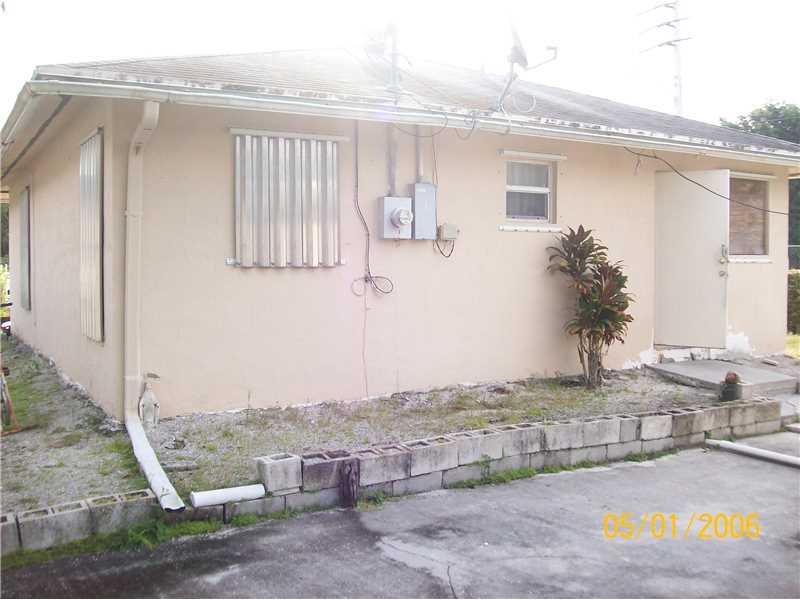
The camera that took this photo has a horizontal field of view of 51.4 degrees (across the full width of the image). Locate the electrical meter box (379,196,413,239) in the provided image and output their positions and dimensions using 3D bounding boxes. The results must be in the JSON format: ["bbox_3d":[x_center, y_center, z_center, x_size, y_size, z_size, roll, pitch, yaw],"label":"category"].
[{"bbox_3d":[-0.021,-0.779,7.930,0.305,0.389,0.230,-2,3,-29],"label":"electrical meter box"}]

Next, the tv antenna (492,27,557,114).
[{"bbox_3d":[1.223,-2.274,8.173,0.560,0.810,0.480,0,2,-5],"label":"tv antenna"}]

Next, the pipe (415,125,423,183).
[{"bbox_3d":[0.190,-1.412,8.081,0.066,0.525,0.070,-2,3,-29],"label":"pipe"}]

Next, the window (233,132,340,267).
[{"bbox_3d":[-0.996,-0.878,7.463,0.986,1.170,0.080,-2,3,-29],"label":"window"}]

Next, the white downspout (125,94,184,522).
[{"bbox_3d":[-1.770,-0.122,5.894,0.370,2.750,2.110,-2,3,-29],"label":"white downspout"}]

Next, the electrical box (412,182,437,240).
[{"bbox_3d":[0.221,-0.857,8.124,0.240,0.538,0.125,-2,3,-29],"label":"electrical box"}]

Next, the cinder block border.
[{"bbox_3d":[0.579,1.183,6.259,6.980,0.365,0.410,-2,3,-29],"label":"cinder block border"}]

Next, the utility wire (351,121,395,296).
[{"bbox_3d":[-0.245,-0.859,7.887,0.465,1.650,0.080,-2,3,-29],"label":"utility wire"}]

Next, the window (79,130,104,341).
[{"bbox_3d":[-2.852,-0.559,7.707,0.070,1.855,1.100,-2,3,-29],"label":"window"}]

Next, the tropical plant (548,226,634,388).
[{"bbox_3d":[1.969,0.077,8.556,0.800,1.600,0.740,0,2,0],"label":"tropical plant"}]

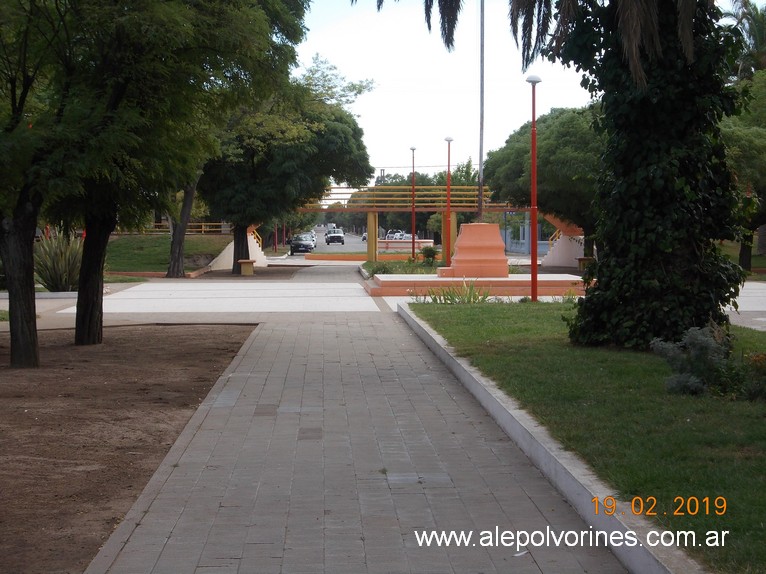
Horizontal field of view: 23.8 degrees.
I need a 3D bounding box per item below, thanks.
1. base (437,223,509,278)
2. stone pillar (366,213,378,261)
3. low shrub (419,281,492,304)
[{"bbox_3d":[2.176,-0.893,44.076,1.700,1.300,1.400,0,2,-2],"label":"base"},{"bbox_3d":[-0.424,-2.042,71.264,0.440,2.000,0.420,0,2,-2],"label":"stone pillar"},{"bbox_3d":[1.371,0.078,34.292,1.400,0.450,0.750,0,2,-2],"label":"low shrub"}]

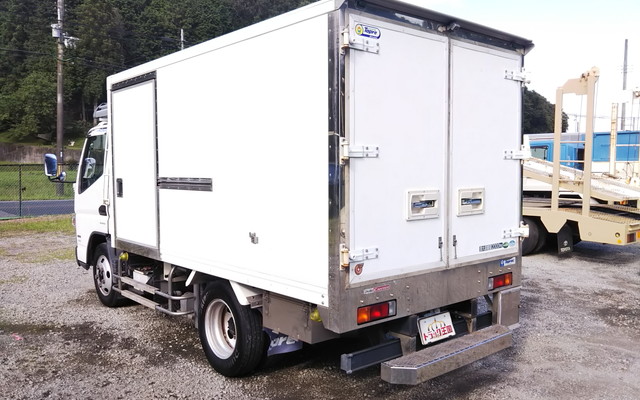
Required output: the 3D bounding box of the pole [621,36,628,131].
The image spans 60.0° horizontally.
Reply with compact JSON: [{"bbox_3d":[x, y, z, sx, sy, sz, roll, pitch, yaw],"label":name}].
[{"bbox_3d":[21.541,-5.856,39.299,0.270,10.870,0.270,0,3,0],"label":"pole"}]

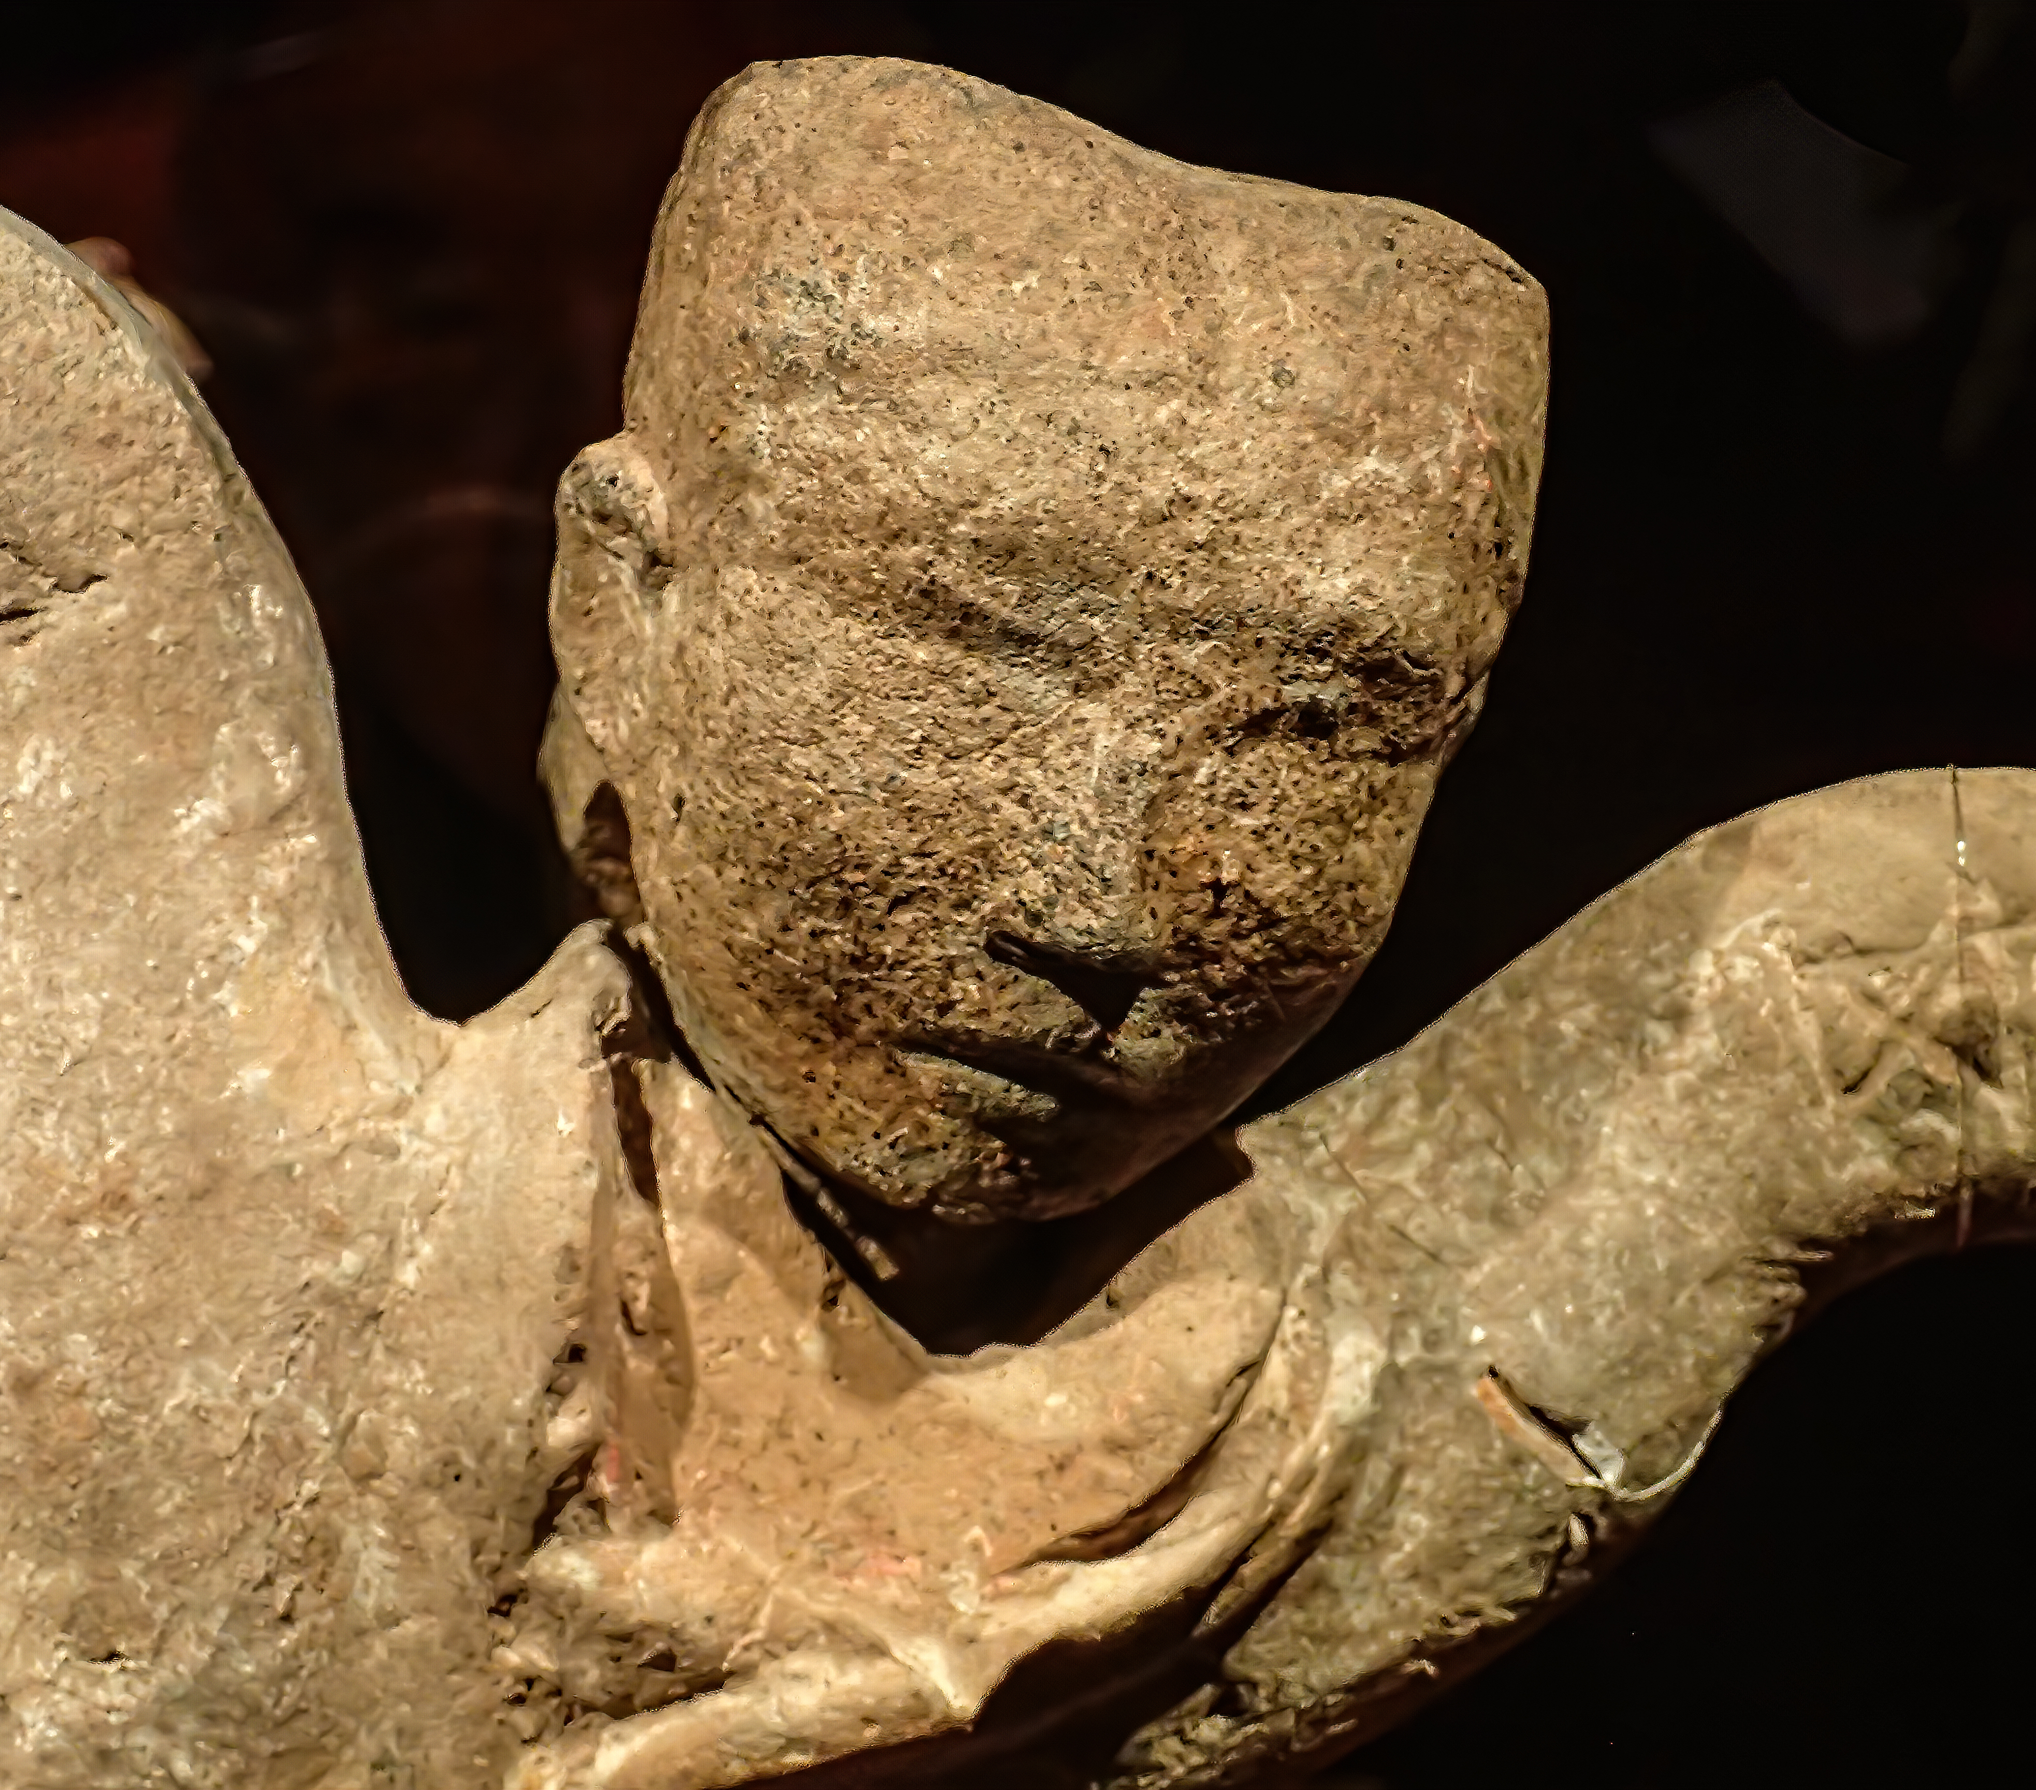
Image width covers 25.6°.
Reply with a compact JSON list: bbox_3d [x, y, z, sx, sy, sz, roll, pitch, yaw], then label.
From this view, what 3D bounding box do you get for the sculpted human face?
[{"bbox_3d":[0.004,-0.035,0.610,0.117,0.140,0.100,11,13,-22],"label":"sculpted human face"}]

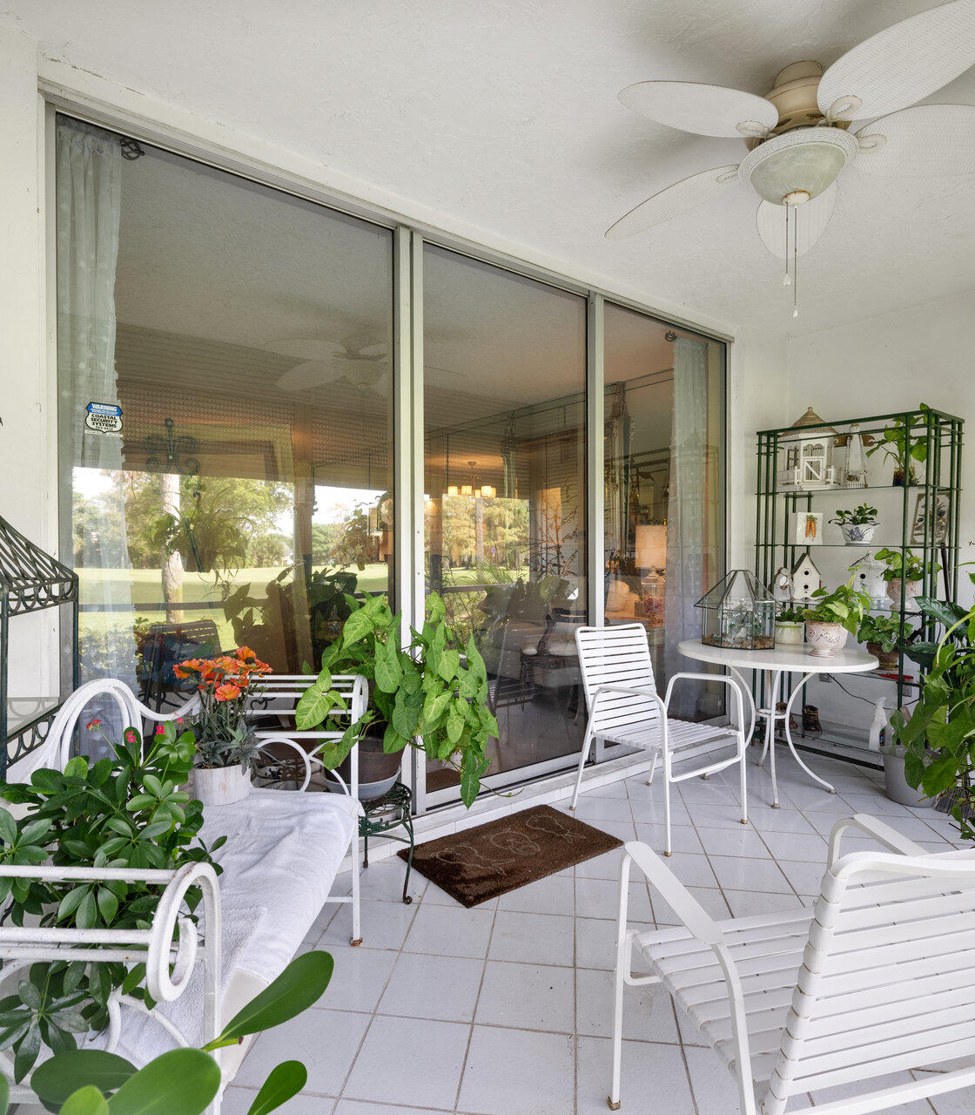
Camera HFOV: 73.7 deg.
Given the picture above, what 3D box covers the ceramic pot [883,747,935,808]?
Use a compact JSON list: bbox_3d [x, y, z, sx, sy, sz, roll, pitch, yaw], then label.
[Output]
[{"bbox_3d":[2.031,1.047,3.112,0.262,0.229,0.262,0,1,0],"label":"ceramic pot"}]

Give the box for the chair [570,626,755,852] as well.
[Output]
[{"bbox_3d":[0.726,0.727,2.894,0.551,0.812,0.638,-1,1,-35],"label":"chair"}]

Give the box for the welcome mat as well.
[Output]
[{"bbox_3d":[0.102,1.131,2.546,0.760,0.015,0.481,-1,1,-37],"label":"welcome mat"}]

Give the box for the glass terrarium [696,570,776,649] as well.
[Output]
[{"bbox_3d":[1.380,0.277,3.557,0.463,0.409,0.457,0,1,-20],"label":"glass terrarium"}]

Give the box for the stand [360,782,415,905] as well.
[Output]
[{"bbox_3d":[-0.439,0.997,2.271,0.380,0.347,0.375,0,1,0],"label":"stand"}]

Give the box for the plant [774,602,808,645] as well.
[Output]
[{"bbox_3d":[1.685,0.368,3.622,0.200,0.224,0.195,0,1,0],"label":"plant"}]

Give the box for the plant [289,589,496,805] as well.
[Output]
[{"bbox_3d":[-0.326,0.507,2.310,0.661,0.748,0.545,0,0,-8],"label":"plant"}]

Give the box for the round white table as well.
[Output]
[{"bbox_3d":[1.445,0.822,3.318,0.946,0.677,0.946,0,1,0],"label":"round white table"}]

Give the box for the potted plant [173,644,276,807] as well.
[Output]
[{"bbox_3d":[-0.768,0.476,1.901,0.288,0.427,0.262,0,1,0],"label":"potted plant"}]

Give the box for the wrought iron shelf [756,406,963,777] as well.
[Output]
[{"bbox_3d":[2.068,0.194,3.678,0.406,1.856,0.887,-1,1,-38],"label":"wrought iron shelf"}]

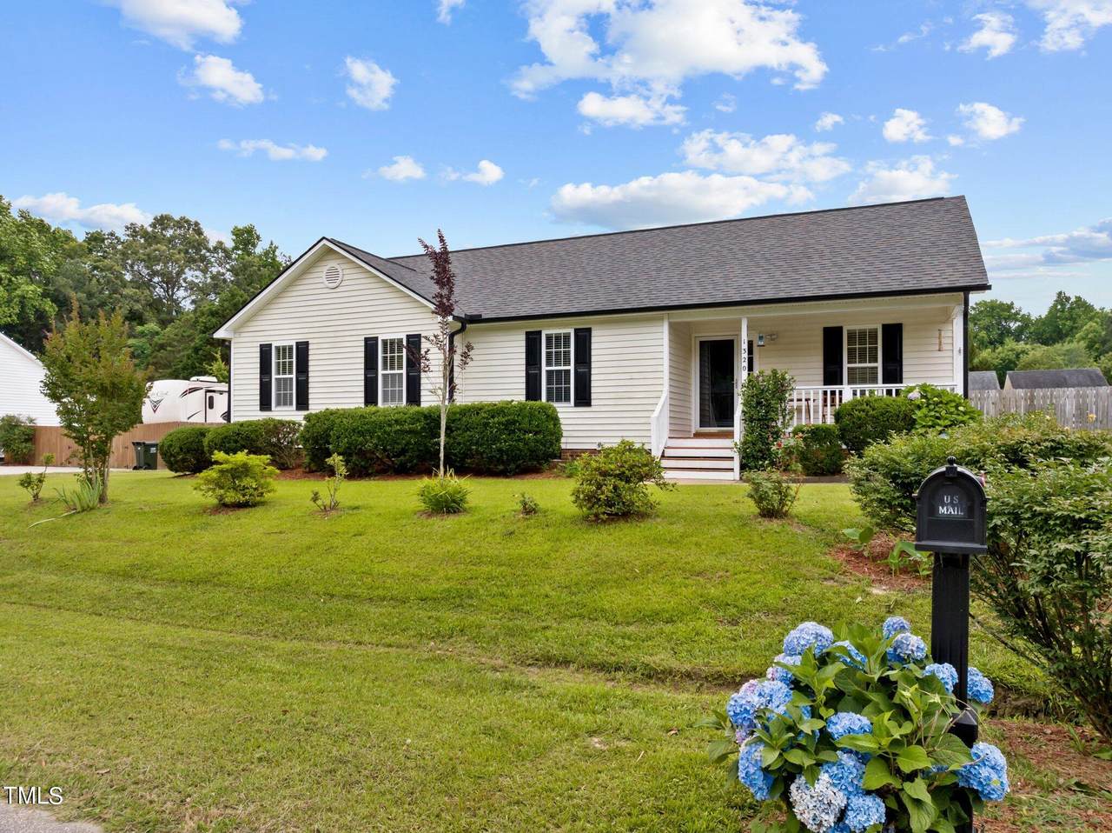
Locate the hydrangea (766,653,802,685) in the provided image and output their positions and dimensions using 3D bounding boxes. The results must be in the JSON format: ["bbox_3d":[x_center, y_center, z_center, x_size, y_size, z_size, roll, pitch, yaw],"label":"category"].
[{"bbox_3d":[0.743,0.819,2.500,0.125,0.115,0.125,0,-1,0],"label":"hydrangea"}]

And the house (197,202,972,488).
[{"bbox_3d":[1.287,-1.709,19.476,16.000,6.050,9.900,-1,-2,24],"label":"house"}]

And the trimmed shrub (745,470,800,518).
[{"bbox_3d":[2.448,0.868,8.700,0.620,0.560,0.600,-1,-2,23],"label":"trimmed shrub"}]

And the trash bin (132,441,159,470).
[{"bbox_3d":[-15.718,1.497,29.500,0.660,1.100,0.780,-1,-2,23],"label":"trash bin"}]

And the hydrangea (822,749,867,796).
[{"bbox_3d":[0.849,1.051,2.270,0.140,0.140,0.135,0,-1,0],"label":"hydrangea"}]

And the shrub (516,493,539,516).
[{"bbox_3d":[-0.397,1.202,10.500,0.330,0.330,0.320,0,-1,0],"label":"shrub"}]

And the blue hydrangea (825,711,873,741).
[{"bbox_3d":[0.883,0.938,2.320,0.142,0.105,0.138,0,-1,0],"label":"blue hydrangea"}]

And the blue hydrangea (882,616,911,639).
[{"bbox_3d":[1.157,0.722,2.620,0.105,0.095,0.105,0,-1,0],"label":"blue hydrangea"}]

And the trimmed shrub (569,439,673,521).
[{"bbox_3d":[0.764,0.744,9.100,1.150,0.930,1.100,0,-2,0],"label":"trimmed shrub"}]

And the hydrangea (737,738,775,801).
[{"bbox_3d":[0.634,1.109,2.420,0.150,0.175,0.150,-1,-2,23],"label":"hydrangea"}]

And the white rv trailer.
[{"bbox_3d":[-14.700,0.360,37.800,2.500,3.900,11.000,-1,-2,23],"label":"white rv trailer"}]

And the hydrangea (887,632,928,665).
[{"bbox_3d":[1.160,0.766,2.550,0.135,0.115,0.135,-1,-2,23],"label":"hydrangea"}]

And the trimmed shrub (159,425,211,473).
[{"bbox_3d":[-8.388,0.755,17.400,1.220,1.060,1.200,0,-1,0],"label":"trimmed shrub"}]

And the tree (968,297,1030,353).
[{"bbox_3d":[40.060,-3.986,70.000,7.000,13.800,7.000,0,-1,0],"label":"tree"}]

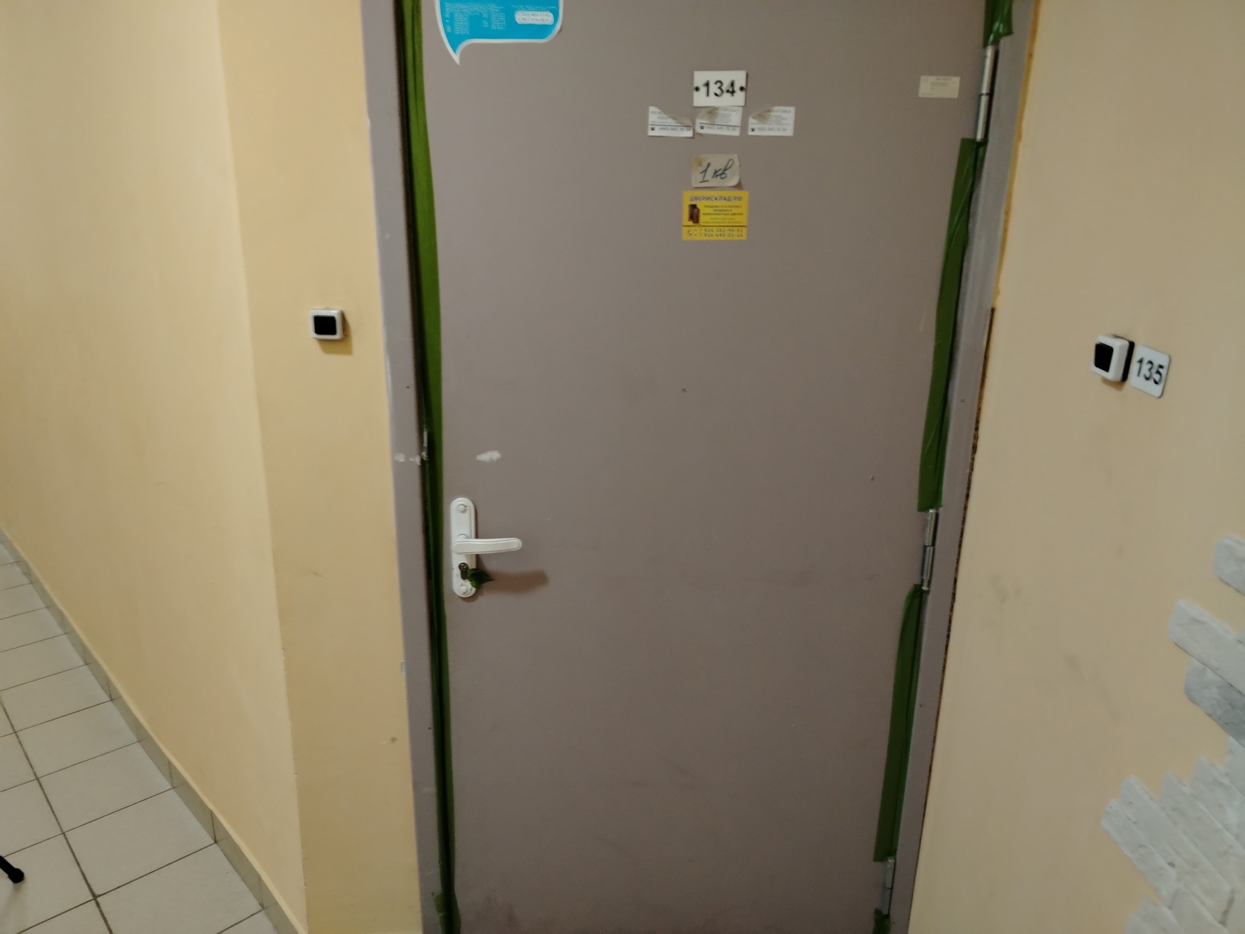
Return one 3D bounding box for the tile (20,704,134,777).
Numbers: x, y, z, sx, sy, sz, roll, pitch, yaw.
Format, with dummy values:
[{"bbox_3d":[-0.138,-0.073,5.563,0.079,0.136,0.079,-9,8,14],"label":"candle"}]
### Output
[{"bbox_3d":[-1.651,0.821,2.619,0.266,0.010,0.298,-15,23,-42],"label":"tile"}]

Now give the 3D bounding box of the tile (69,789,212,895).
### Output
[{"bbox_3d":[-1.234,0.951,2.205,0.266,0.010,0.298,-15,23,-42],"label":"tile"}]

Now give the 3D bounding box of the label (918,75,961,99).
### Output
[{"bbox_3d":[0.472,-0.565,1.284,0.058,0.029,0.003,1,16,1],"label":"label"}]

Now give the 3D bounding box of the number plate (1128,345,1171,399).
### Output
[{"bbox_3d":[0.645,-0.117,1.060,0.005,0.052,0.065,0,17,-3],"label":"number plate"}]

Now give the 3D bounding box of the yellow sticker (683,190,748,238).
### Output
[{"bbox_3d":[0.145,-0.391,1.344,0.100,0.073,0.004,1,16,1],"label":"yellow sticker"}]

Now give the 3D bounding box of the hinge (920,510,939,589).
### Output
[{"bbox_3d":[0.556,0.150,1.568,0.020,0.154,0.020,0,17,-3],"label":"hinge"}]

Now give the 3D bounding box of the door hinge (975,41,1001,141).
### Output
[{"bbox_3d":[0.537,-0.552,1.282,0.018,0.138,0.020,1,16,1],"label":"door hinge"}]

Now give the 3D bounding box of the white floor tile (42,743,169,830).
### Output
[{"bbox_3d":[-1.437,0.883,2.399,0.265,0.010,0.304,-14,22,-42],"label":"white floor tile"}]

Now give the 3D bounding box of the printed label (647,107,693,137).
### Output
[{"bbox_3d":[0.073,-0.522,1.307,0.068,0.043,0.005,1,16,1],"label":"printed label"}]

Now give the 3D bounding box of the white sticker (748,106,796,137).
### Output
[{"bbox_3d":[0.234,-0.540,1.351,0.072,0.043,0.004,0,17,-3],"label":"white sticker"}]

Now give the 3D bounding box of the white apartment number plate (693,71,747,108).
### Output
[{"bbox_3d":[0.151,-0.584,1.333,0.081,0.050,0.005,0,17,-3],"label":"white apartment number plate"}]

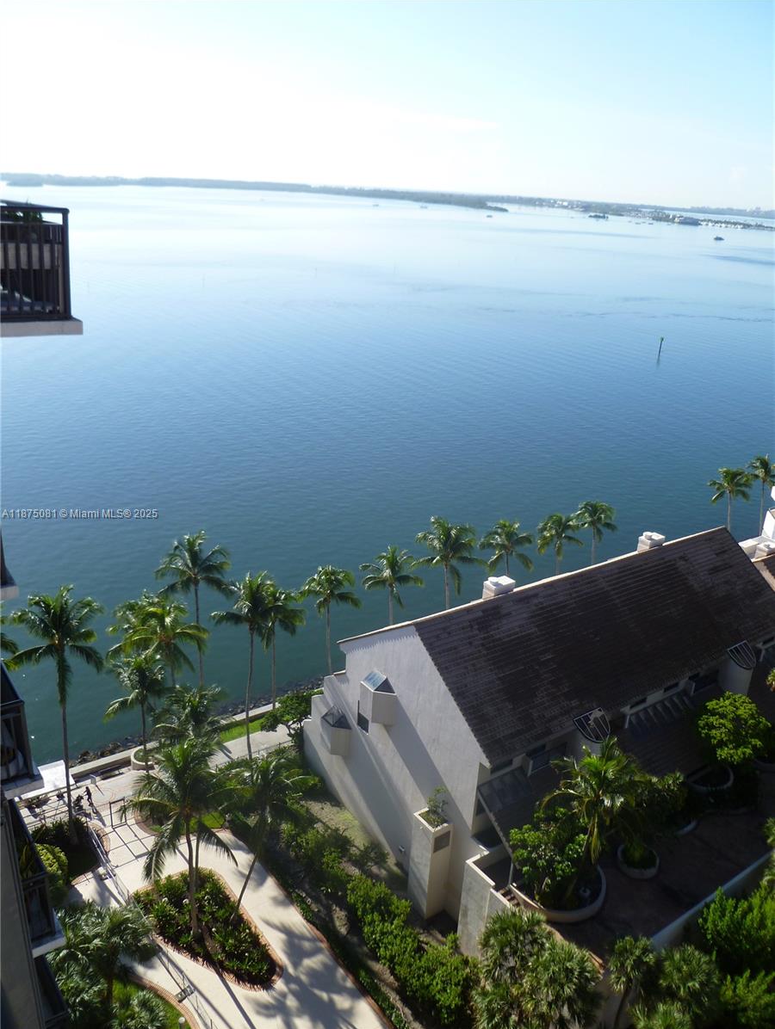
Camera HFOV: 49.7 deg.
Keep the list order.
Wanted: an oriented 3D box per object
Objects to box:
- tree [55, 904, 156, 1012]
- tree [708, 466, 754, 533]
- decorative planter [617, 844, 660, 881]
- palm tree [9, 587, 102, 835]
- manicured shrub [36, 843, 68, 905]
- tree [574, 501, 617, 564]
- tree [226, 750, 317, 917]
[{"bbox_3d":[-14.810,23.484,44.120,5.290,7.310,5.290,3,21,0],"label":"tree"},{"bbox_3d":[42.107,0.750,104.682,5.520,12.880,5.520,3,21,0],"label":"tree"},{"bbox_3d":[15.419,21.278,51.422,2.600,0.740,2.600,3,21,0],"label":"decorative planter"},{"bbox_3d":[-21.329,13.815,55.050,5.880,18.750,5.880,3,21,0],"label":"palm tree"},{"bbox_3d":[-22.002,23.135,53.692,2.500,2.300,2.500,3,21,0],"label":"manicured shrub"},{"bbox_3d":[22.048,5.100,91.096,5.000,12.810,5.000,3,21,0],"label":"tree"},{"bbox_3d":[-7.449,19.795,51.986,5.890,11.020,5.890,3,21,0],"label":"tree"}]

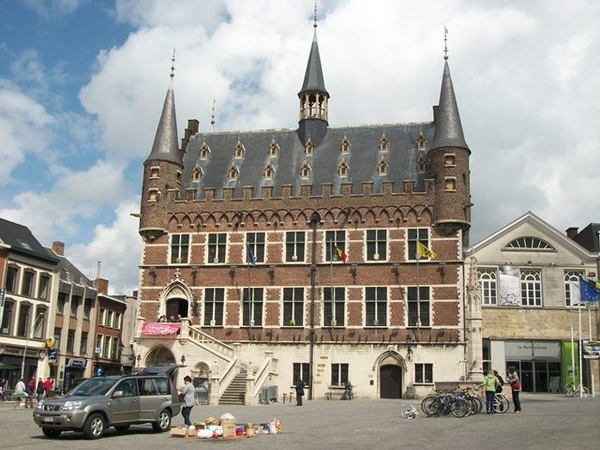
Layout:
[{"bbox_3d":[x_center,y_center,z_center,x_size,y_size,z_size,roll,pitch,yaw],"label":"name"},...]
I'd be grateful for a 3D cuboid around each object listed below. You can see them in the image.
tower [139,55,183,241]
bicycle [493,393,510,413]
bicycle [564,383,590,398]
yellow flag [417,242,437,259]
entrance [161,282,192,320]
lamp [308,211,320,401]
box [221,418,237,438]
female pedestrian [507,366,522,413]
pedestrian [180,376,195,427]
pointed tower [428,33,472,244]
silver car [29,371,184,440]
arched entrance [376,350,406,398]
[{"bbox_3d":[-11.104,-6.604,57.113,3.220,16.030,3.220,-2,-12,13],"label":"tower"},{"bbox_3d":[6.953,6.452,25.711,1.750,1.040,0.600,0,-12,5],"label":"bicycle"},{"bbox_3d":[18.621,11.061,46.606,1.720,1.050,0.550,-1,-12,9],"label":"bicycle"},{"bbox_3d":[8.811,1.776,48.291,1.350,1.050,0.400,-2,-12,13],"label":"yellow flag"},{"bbox_3d":[-9.496,6.612,53.307,2.500,4.200,0.500,-1,-13,12],"label":"entrance"},{"bbox_3d":[0.964,5.677,50.780,0.500,13.860,0.500,-1,-13,12],"label":"lamp"},{"bbox_3d":[-1.942,5.618,19.177,0.370,0.480,0.360,2,-12,-5],"label":"box"},{"bbox_3d":[7.913,6.088,25.577,0.480,1.670,0.500,1,-12,3],"label":"female pedestrian"},{"bbox_3d":[-3.702,5.860,23.068,0.500,1.640,0.500,3,-12,-10],"label":"pedestrian"},{"bbox_3d":[11.142,-7.045,52.040,3.110,16.400,3.110,-2,-12,13],"label":"pointed tower"},{"bbox_3d":[-5.352,5.081,19.792,1.780,1.720,4.500,-7,-14,29],"label":"silver car"},{"bbox_3d":[6.387,10.480,48.927,2.250,3.450,0.500,-1,-13,12],"label":"arched entrance"}]

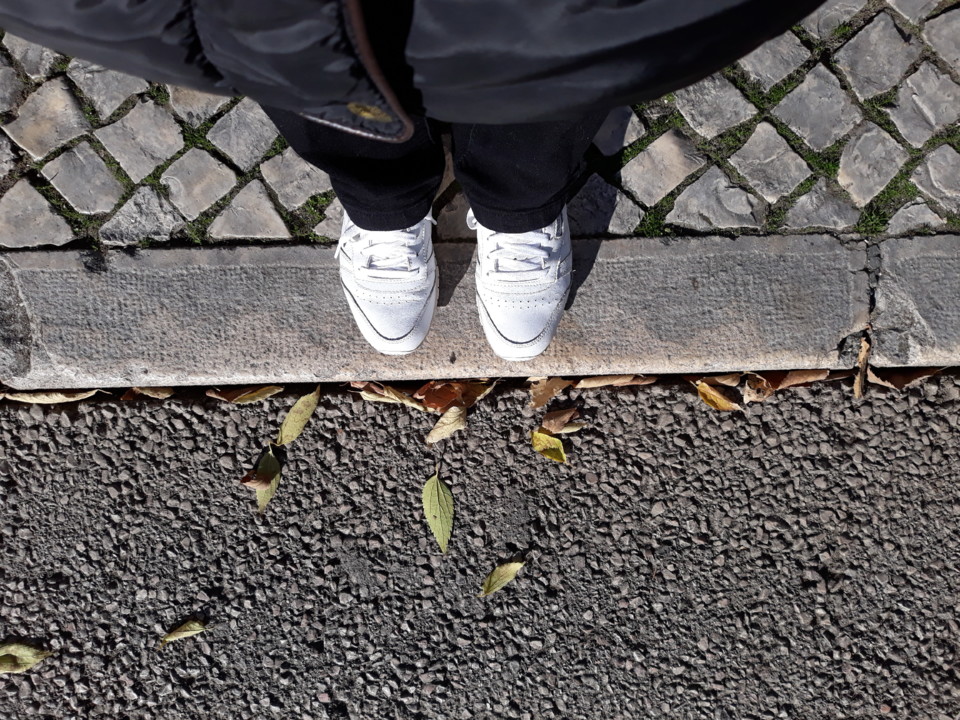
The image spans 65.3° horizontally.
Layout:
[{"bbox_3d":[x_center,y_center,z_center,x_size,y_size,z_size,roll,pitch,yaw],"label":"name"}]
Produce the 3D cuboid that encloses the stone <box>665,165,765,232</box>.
[{"bbox_3d":[0.298,-0.203,0.989,0.125,0.060,0.085,-1,81,-2],"label":"stone"}]

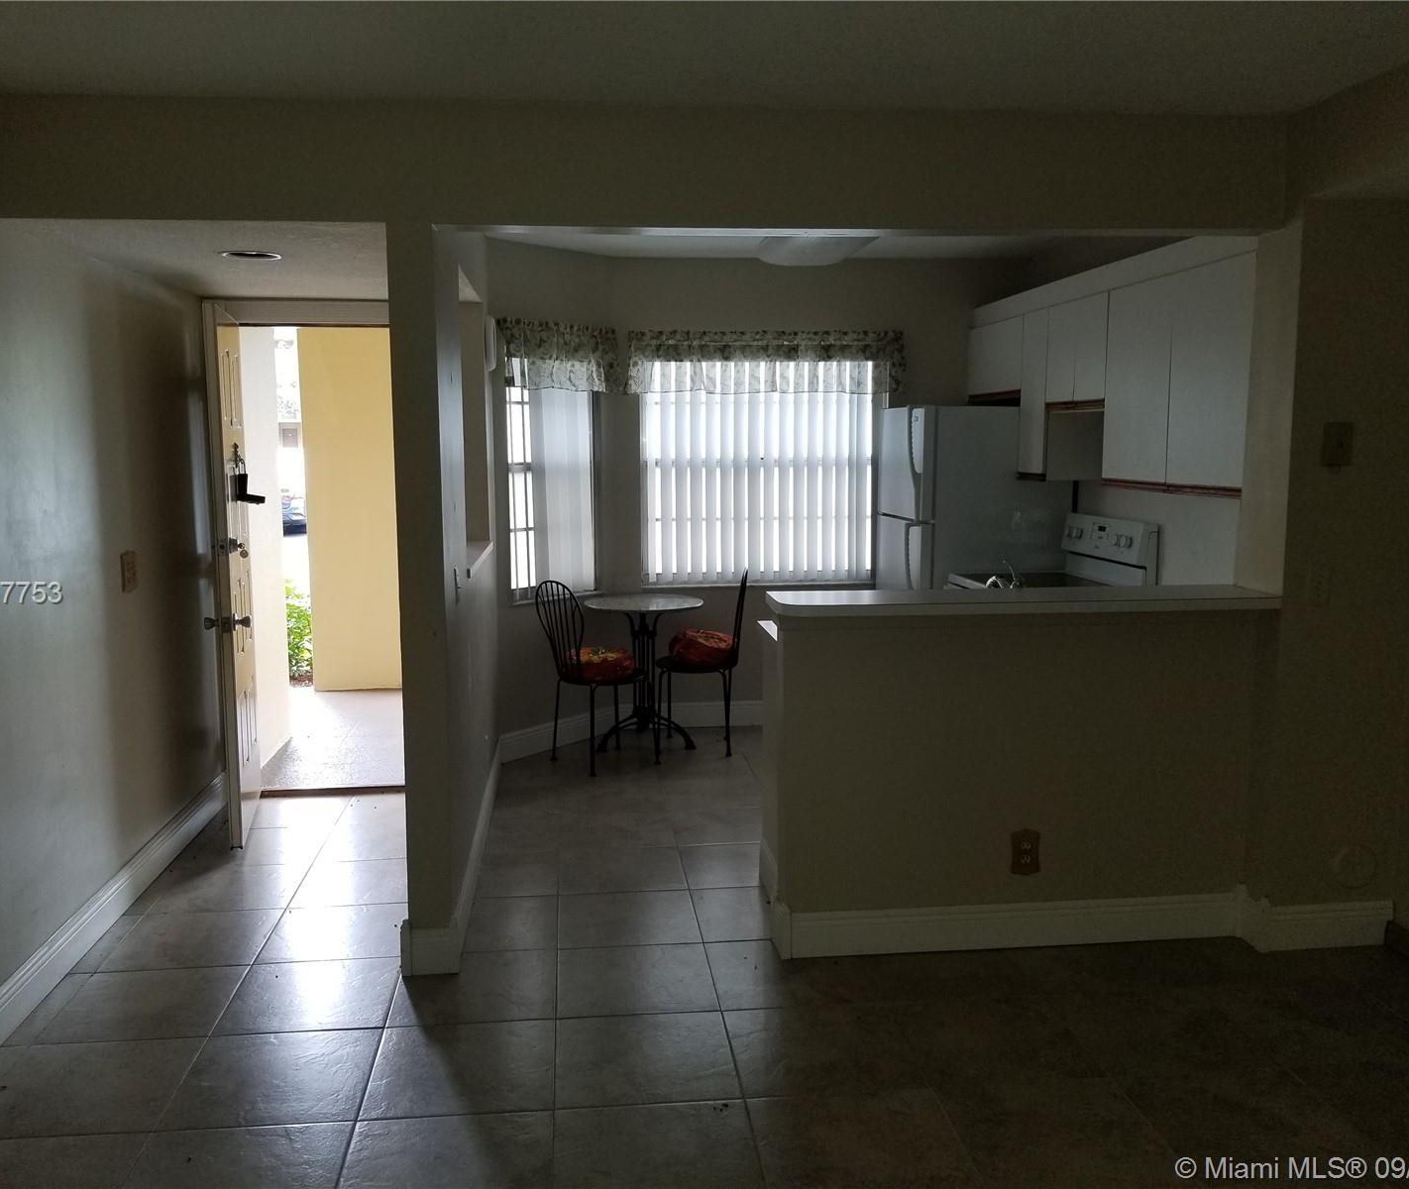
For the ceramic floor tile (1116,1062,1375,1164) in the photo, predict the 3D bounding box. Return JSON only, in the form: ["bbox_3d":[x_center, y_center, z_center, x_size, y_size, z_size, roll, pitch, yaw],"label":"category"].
[{"bbox_3d":[1.239,1.225,2.756,0.450,0.012,0.439,-1,8,-6],"label":"ceramic floor tile"}]

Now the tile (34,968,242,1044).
[{"bbox_3d":[-1.549,1.143,3.322,0.450,0.010,0.450,-1,7,-7],"label":"tile"}]

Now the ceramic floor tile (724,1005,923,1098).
[{"bbox_3d":[0.295,1.178,3.087,0.450,0.012,0.439,-1,8,-6],"label":"ceramic floor tile"}]

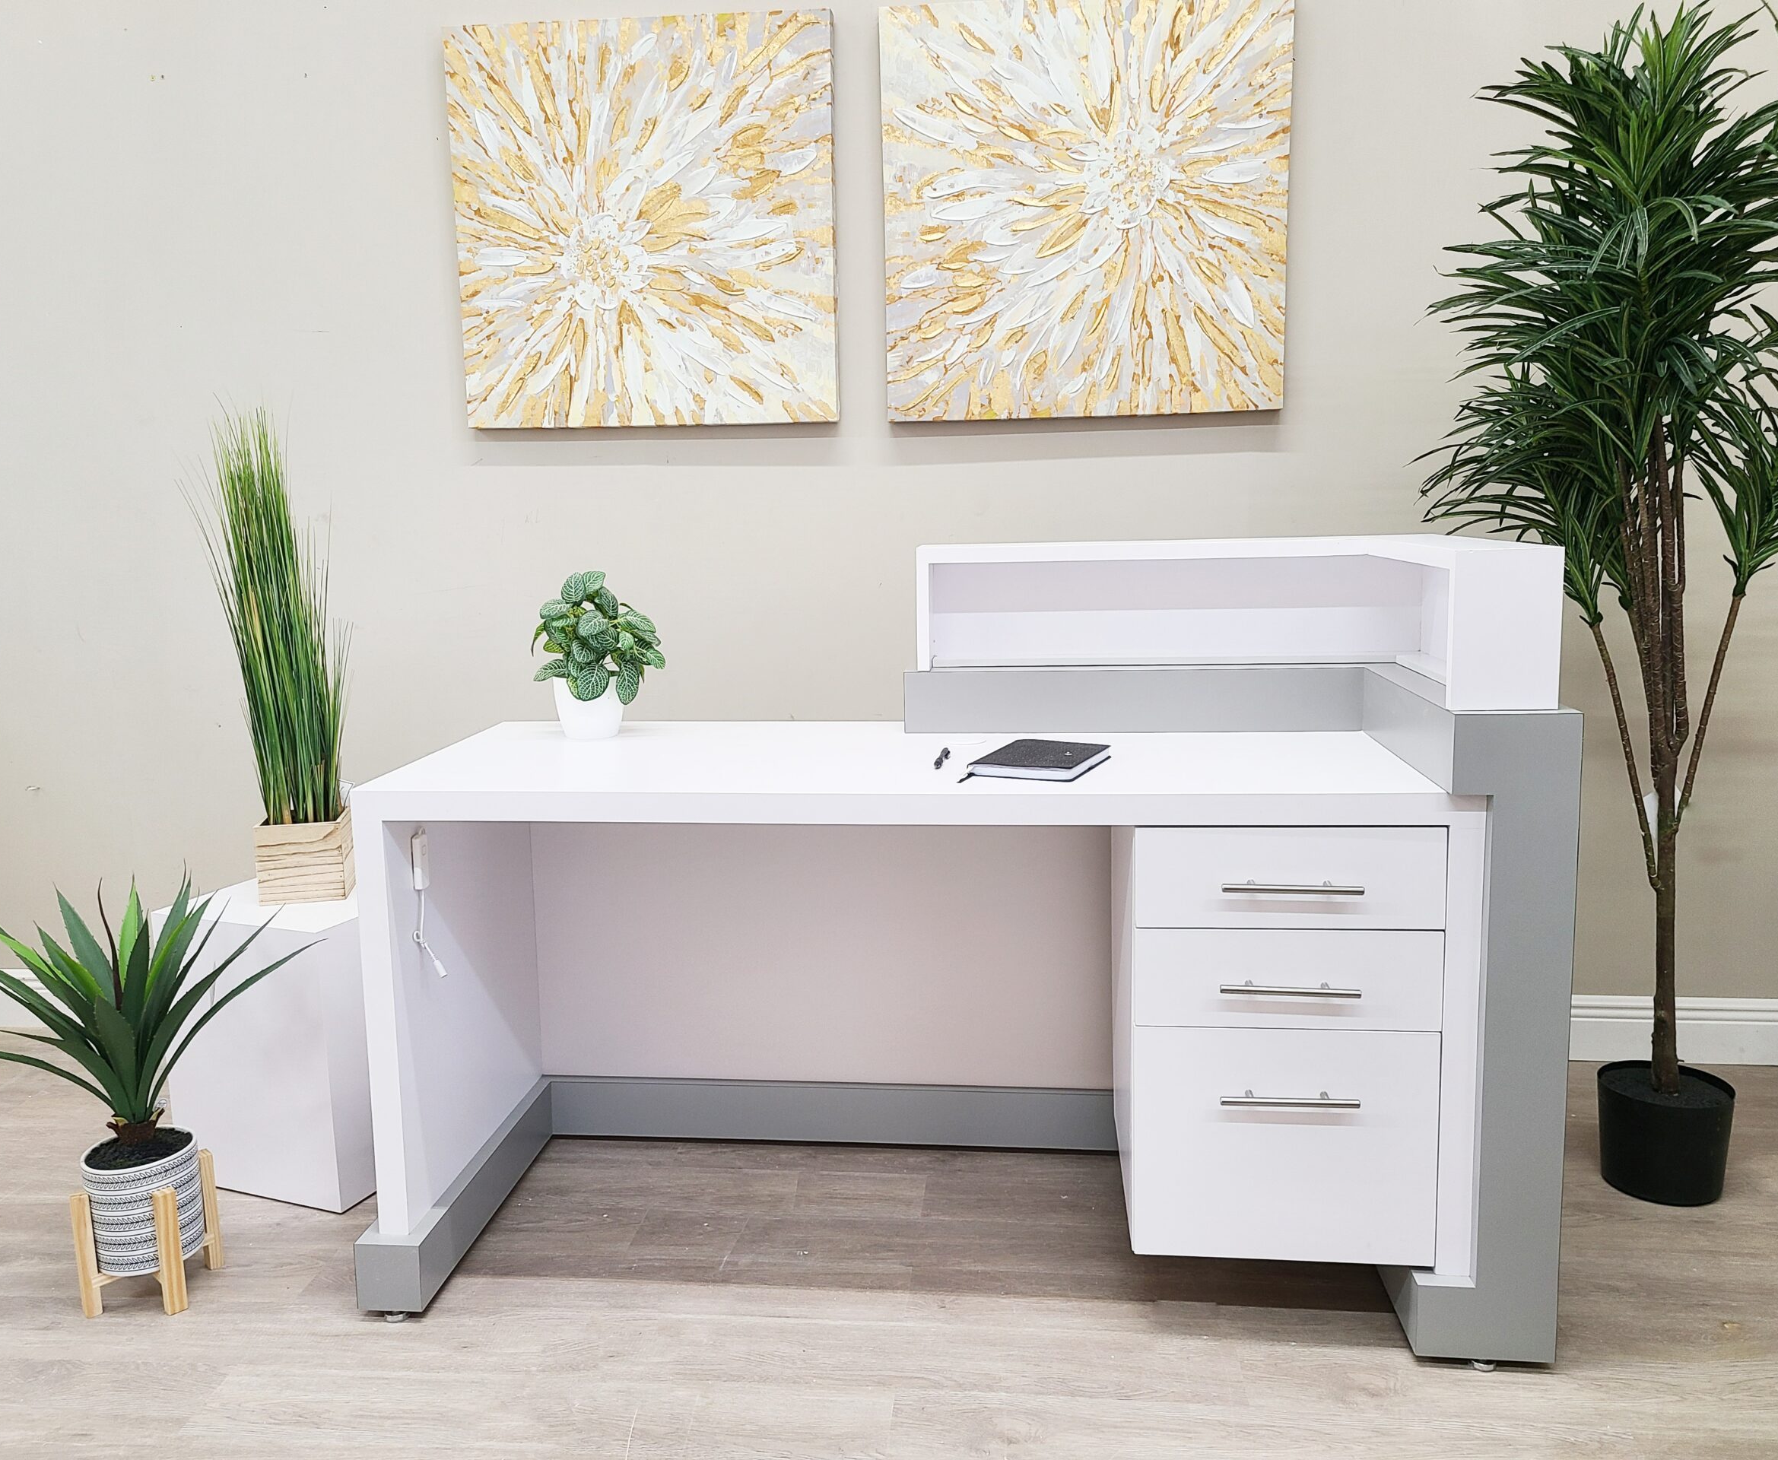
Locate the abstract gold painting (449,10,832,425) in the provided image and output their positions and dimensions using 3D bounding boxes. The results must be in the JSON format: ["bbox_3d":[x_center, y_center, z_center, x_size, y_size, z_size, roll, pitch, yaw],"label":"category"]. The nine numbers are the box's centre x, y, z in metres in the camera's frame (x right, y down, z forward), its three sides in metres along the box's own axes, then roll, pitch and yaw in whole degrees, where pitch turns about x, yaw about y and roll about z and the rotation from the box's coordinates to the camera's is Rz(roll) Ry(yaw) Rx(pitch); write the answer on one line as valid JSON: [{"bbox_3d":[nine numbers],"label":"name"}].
[{"bbox_3d":[-0.468,-0.968,2.819,0.745,0.745,0.040,0,9,6],"label":"abstract gold painting"}]

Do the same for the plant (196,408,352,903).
[{"bbox_3d":[-1.020,-0.122,2.469,0.215,0.820,0.180,-3,9,-11],"label":"plant"}]

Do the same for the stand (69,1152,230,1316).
[{"bbox_3d":[-1.075,0.729,2.133,0.145,0.187,0.145,-1,9,-1],"label":"stand"}]

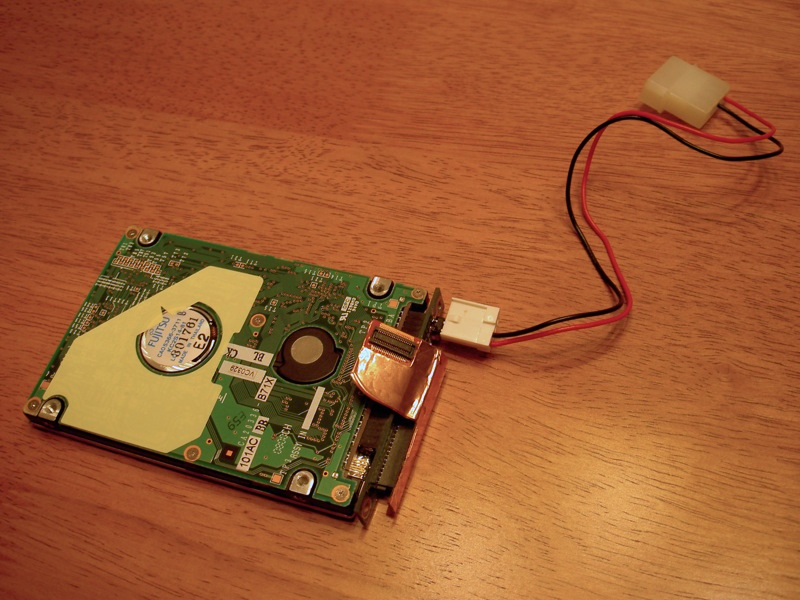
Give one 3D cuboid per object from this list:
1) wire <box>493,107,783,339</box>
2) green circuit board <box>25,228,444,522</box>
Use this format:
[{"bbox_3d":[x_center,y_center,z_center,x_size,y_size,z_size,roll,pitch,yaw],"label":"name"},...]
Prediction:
[{"bbox_3d":[0.066,-0.029,0.273,0.119,0.023,0.045,-38,62,-18],"label":"wire"},{"bbox_3d":[-0.045,0.018,0.261,0.107,0.011,0.070,13,60,13],"label":"green circuit board"}]

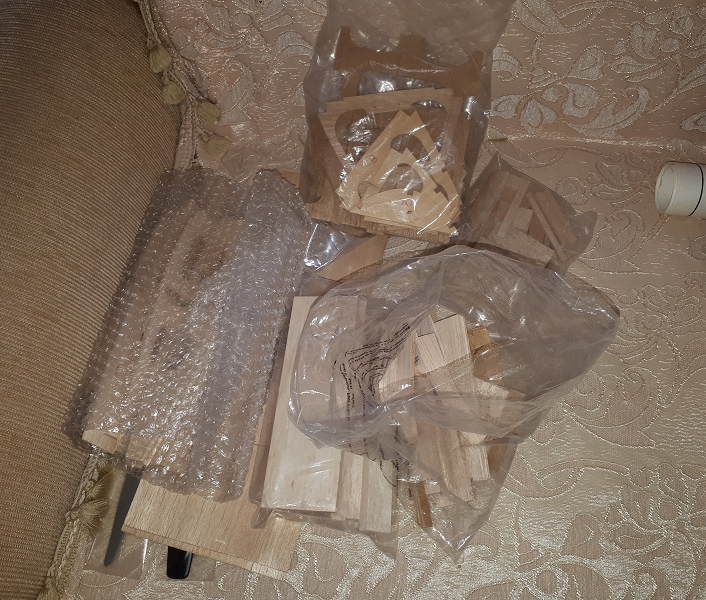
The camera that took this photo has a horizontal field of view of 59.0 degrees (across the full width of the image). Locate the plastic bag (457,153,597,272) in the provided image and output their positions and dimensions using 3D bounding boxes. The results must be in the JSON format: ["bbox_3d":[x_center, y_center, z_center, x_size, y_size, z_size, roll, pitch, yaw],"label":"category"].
[{"bbox_3d":[0.228,-0.104,0.787,0.150,0.050,0.160,24,66,9],"label":"plastic bag"}]

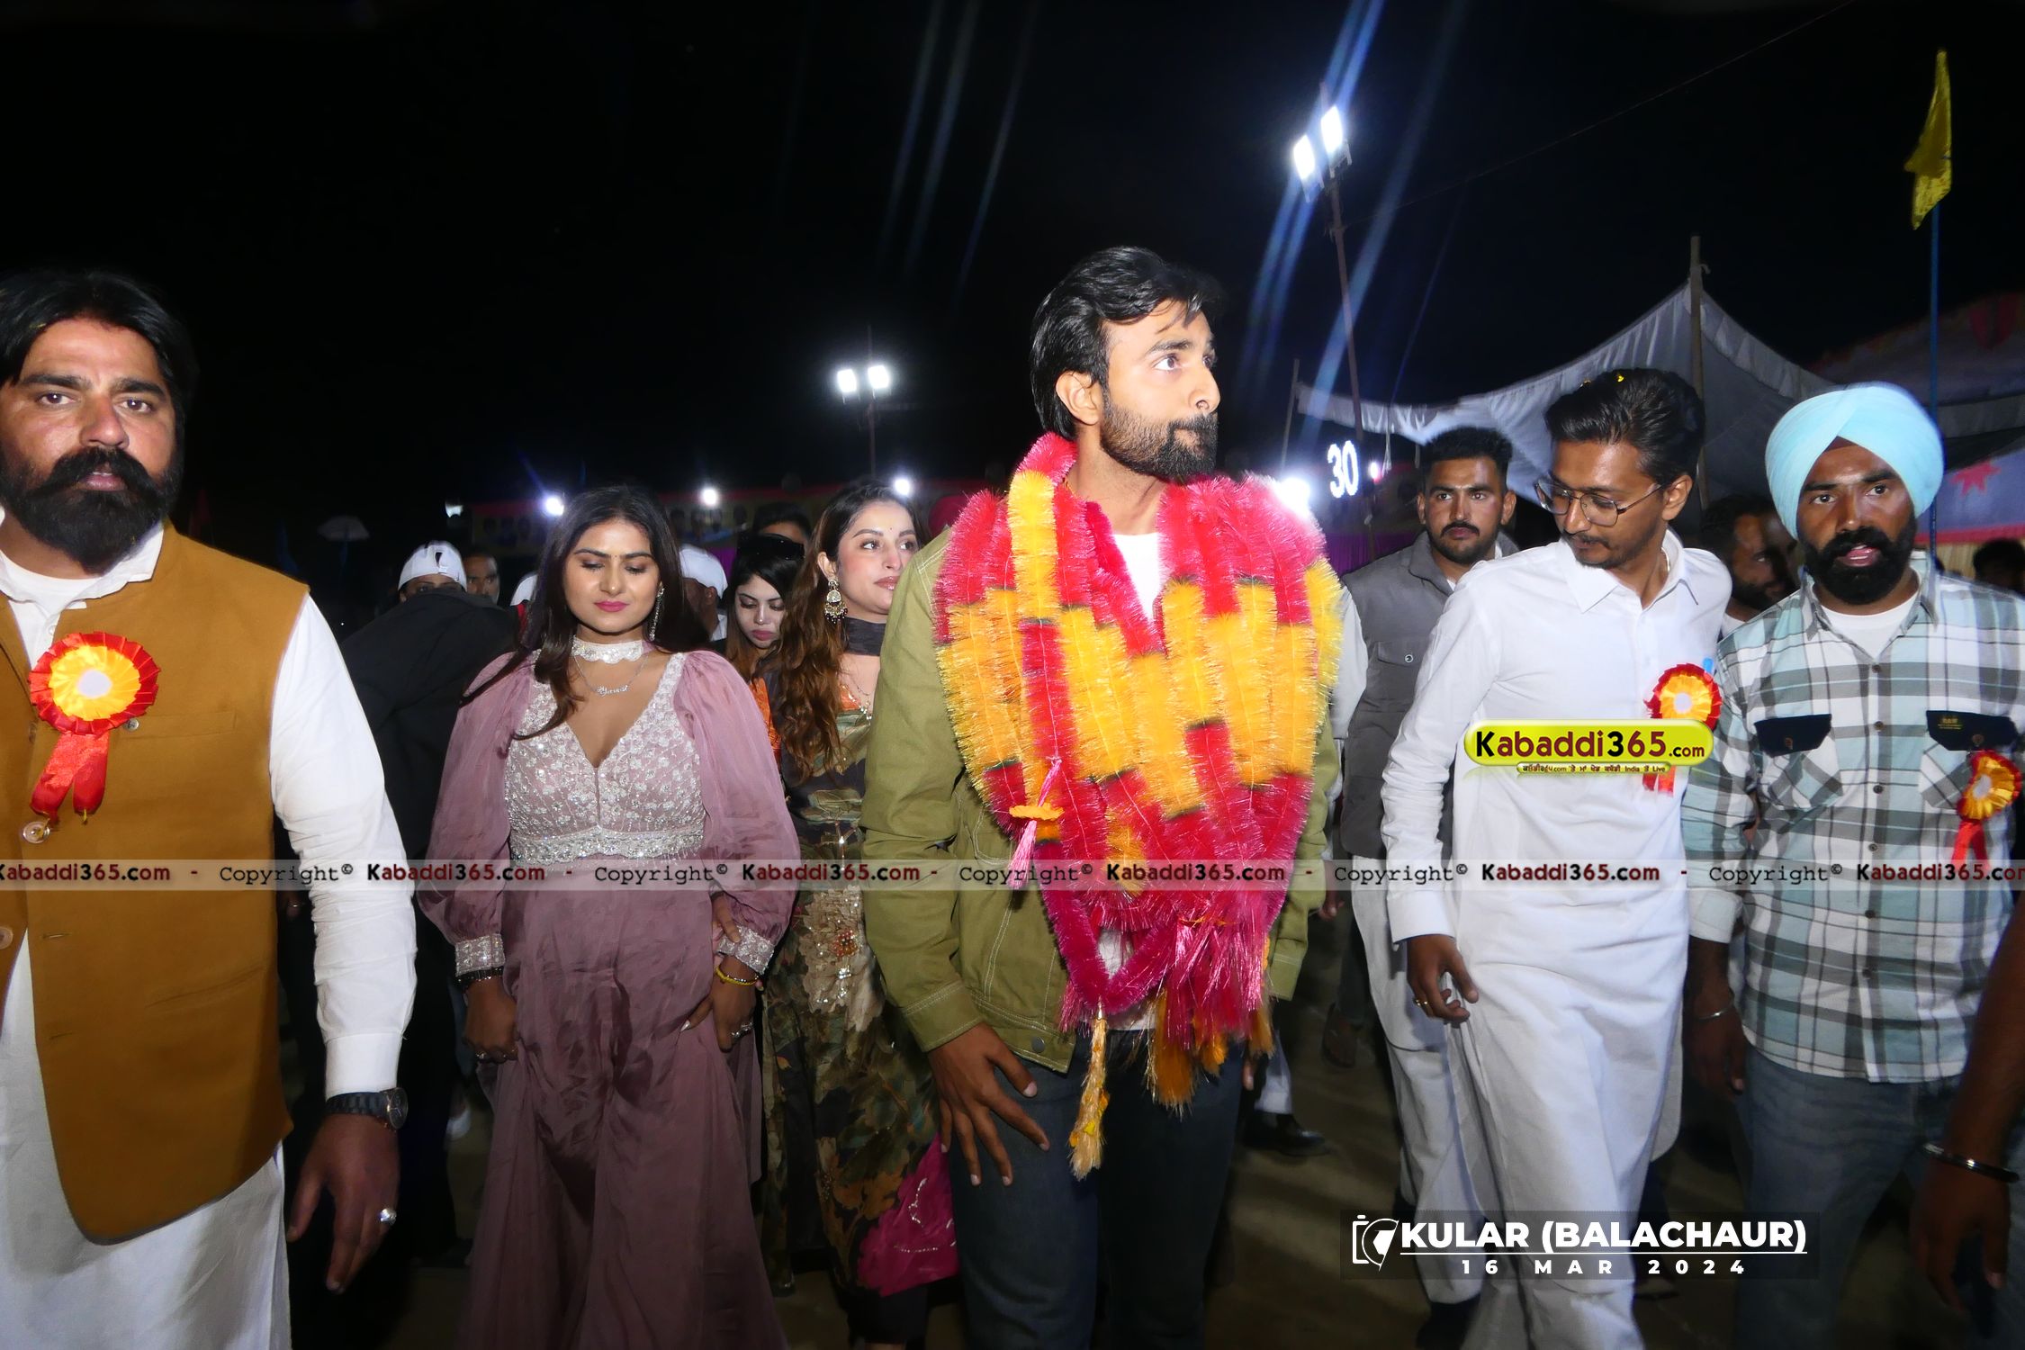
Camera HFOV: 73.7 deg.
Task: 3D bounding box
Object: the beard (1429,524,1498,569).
[{"bbox_3d":[0.837,-0.239,2.500,0.120,0.082,0.085,0,1,25],"label":"beard"}]

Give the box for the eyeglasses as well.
[{"bbox_3d":[0.833,-0.265,1.912,0.140,0.046,0.140,-30,40,-31],"label":"eyeglasses"}]

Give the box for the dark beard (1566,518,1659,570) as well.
[{"bbox_3d":[0.841,-0.207,1.952,0.090,0.082,0.125,-30,40,-31],"label":"dark beard"}]

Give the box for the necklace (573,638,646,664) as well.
[{"bbox_3d":[-0.639,-0.039,2.140,0.118,0.038,0.115,-1,12,-14],"label":"necklace"}]

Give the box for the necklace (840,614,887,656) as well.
[{"bbox_3d":[-0.263,-0.069,2.400,0.120,0.068,0.120,-1,1,-14],"label":"necklace"}]

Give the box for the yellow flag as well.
[{"bbox_3d":[3.390,-1.987,5.000,0.170,0.630,0.140,0,1,30],"label":"yellow flag"}]

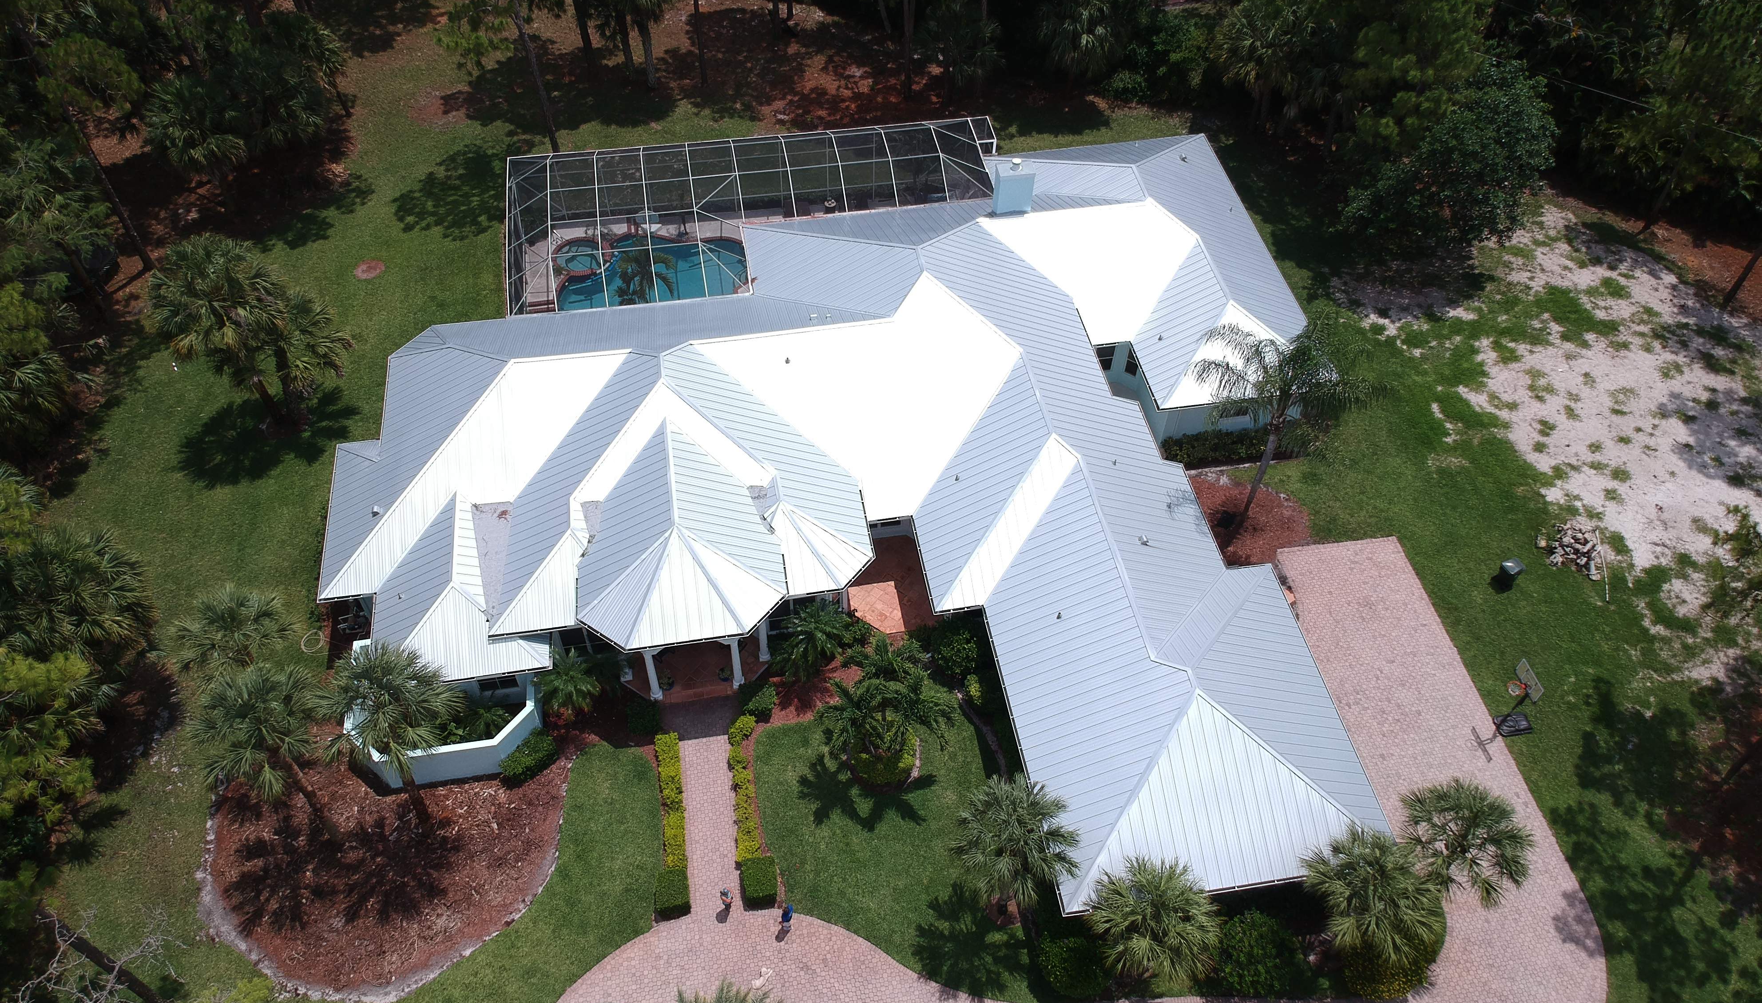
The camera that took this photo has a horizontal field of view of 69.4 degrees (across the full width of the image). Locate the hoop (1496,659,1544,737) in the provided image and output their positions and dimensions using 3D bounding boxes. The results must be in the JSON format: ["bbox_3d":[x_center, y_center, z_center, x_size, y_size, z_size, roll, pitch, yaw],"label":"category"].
[{"bbox_3d":[22.169,6.909,43.864,2.000,3.750,1.300,-7,51,-6],"label":"hoop"}]

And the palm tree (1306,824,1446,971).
[{"bbox_3d":[14.217,12.460,38.189,3.955,6.582,4.039,-7,51,-7],"label":"palm tree"}]

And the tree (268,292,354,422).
[{"bbox_3d":[-22.944,-5.486,51.541,4.000,6.500,3.900,-7,51,-6],"label":"tree"}]

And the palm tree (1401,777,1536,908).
[{"bbox_3d":[16.992,11.291,38.711,3.618,7.347,3.744,-7,51,-7],"label":"palm tree"}]

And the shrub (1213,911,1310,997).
[{"bbox_3d":[11.746,13.973,39.219,2.700,1.800,2.500,0,51,0],"label":"shrub"}]

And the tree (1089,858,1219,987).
[{"bbox_3d":[7.771,13.049,37.798,3.812,6.225,3.781,-7,51,-7],"label":"tree"}]

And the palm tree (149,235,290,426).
[{"bbox_3d":[-25.509,-6.114,50.867,4.753,9.120,5.492,-7,51,-7],"label":"palm tree"}]

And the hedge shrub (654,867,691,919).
[{"bbox_3d":[-6.691,12.718,41.212,1.080,0.870,1.200,-7,51,-7],"label":"hedge shrub"}]

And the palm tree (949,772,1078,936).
[{"bbox_3d":[3.826,11.140,38.456,3.721,7.489,3.723,-7,51,-7],"label":"palm tree"}]

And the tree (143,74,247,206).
[{"bbox_3d":[-31.968,-16.475,60.299,4.700,6.600,4.600,-7,51,-6],"label":"tree"}]

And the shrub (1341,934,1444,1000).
[{"bbox_3d":[15.748,14.059,39.335,2.750,1.600,2.550,-7,51,-6],"label":"shrub"}]

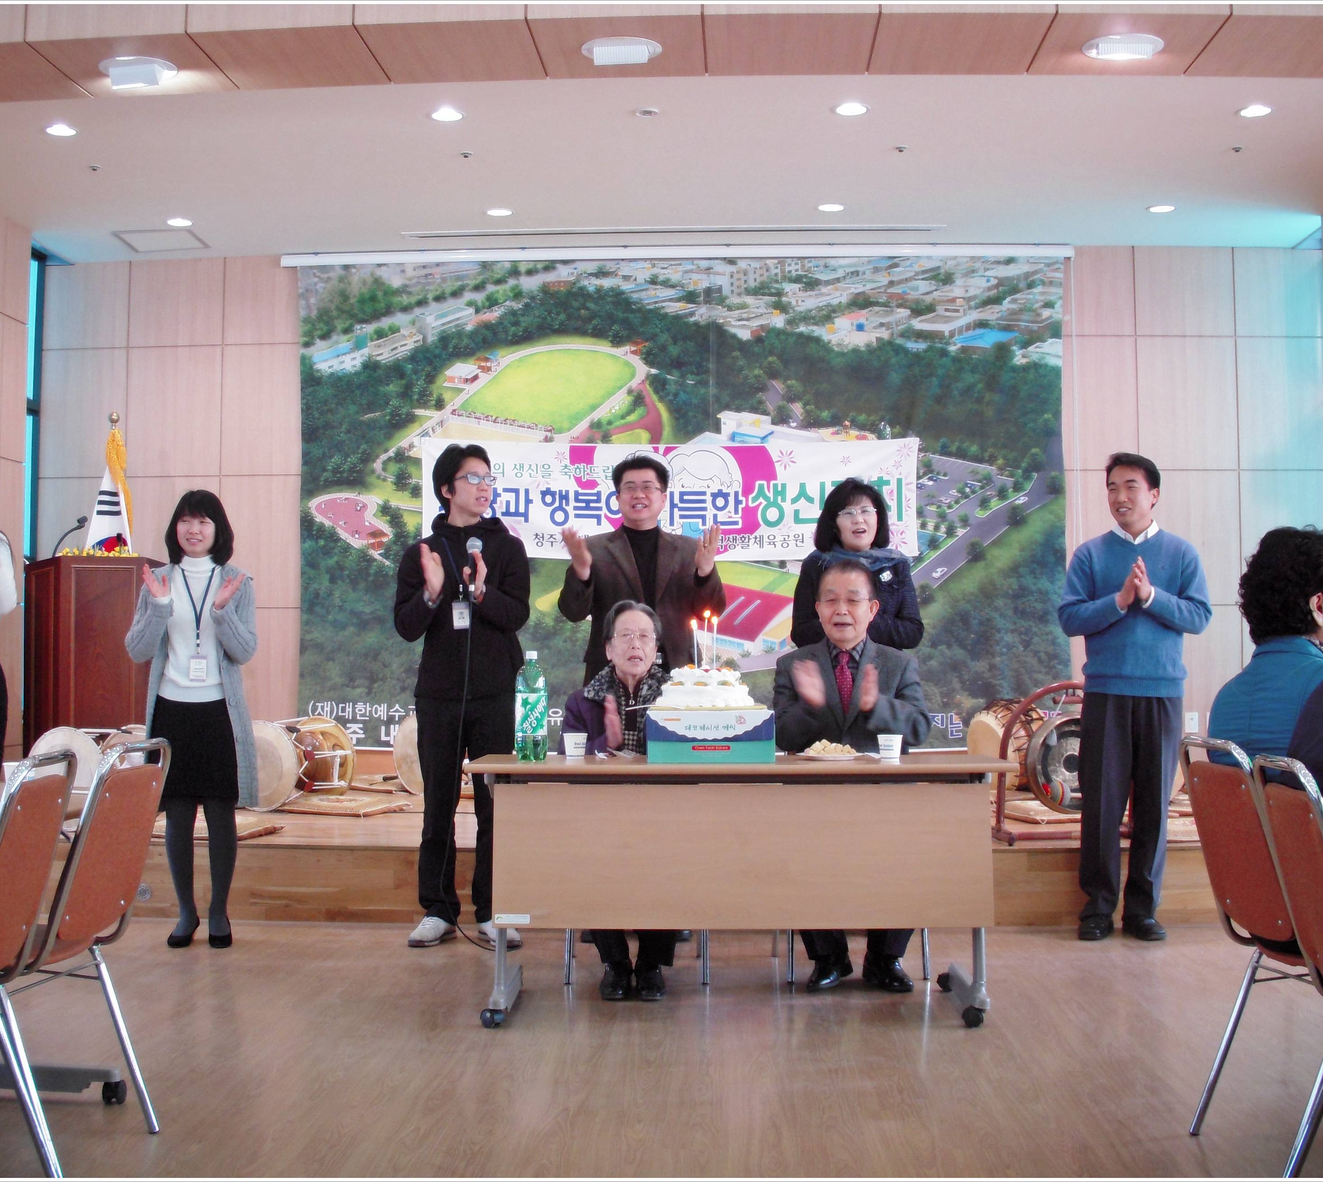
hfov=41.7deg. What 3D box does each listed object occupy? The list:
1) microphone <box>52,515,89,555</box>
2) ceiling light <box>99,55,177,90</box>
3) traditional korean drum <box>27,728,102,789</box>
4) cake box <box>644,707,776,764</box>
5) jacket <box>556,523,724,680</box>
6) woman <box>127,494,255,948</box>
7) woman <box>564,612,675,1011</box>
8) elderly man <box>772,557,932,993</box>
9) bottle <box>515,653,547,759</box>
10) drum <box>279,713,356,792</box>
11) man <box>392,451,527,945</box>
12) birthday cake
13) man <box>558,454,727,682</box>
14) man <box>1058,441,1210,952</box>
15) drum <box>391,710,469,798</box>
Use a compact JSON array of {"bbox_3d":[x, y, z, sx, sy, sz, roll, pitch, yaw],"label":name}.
[{"bbox_3d":[-2.872,-0.257,8.468,0.200,0.210,0.080,1,-3,-30],"label":"microphone"},{"bbox_3d":[-1.950,-1.932,6.470,0.280,0.085,0.270,0,-2,2],"label":"ceiling light"},{"bbox_3d":[-2.470,0.813,7.723,0.420,0.420,0.620,-1,-3,21],"label":"traditional korean drum"},{"bbox_3d":[0.141,0.403,4.872,0.350,0.142,0.330,0,-2,0],"label":"cake box"},{"bbox_3d":[-0.068,0.042,6.170,0.590,0.540,0.380,0,-2,-3],"label":"jacket"},{"bbox_3d":[-1.650,0.451,6.080,0.465,1.590,0.420,0,-2,-6],"label":"woman"},{"bbox_3d":[-0.111,0.621,5.450,0.420,1.190,0.660,0,-2,-1],"label":"woman"},{"bbox_3d":[0.600,0.555,5.500,0.510,1.320,0.630,0,-2,5],"label":"elderly man"},{"bbox_3d":[-0.365,0.322,4.880,0.094,0.313,0.094,0,-2,0],"label":"bottle"},{"bbox_3d":[-1.820,0.850,8.622,0.420,0.420,0.620,-1,-2,17],"label":"drum"},{"bbox_3d":[-0.690,0.371,6.000,0.475,1.745,0.420,0,-2,-6],"label":"man"},{"bbox_3d":[0.128,0.277,4.970,0.290,0.123,0.290,0,-2,0],"label":"birthday cake"},{"bbox_3d":[-0.072,0.376,6.140,0.590,1.730,0.420,0,-2,0],"label":"man"},{"bbox_3d":[1.698,0.376,6.240,0.540,1.740,0.380,-1,-3,20],"label":"man"},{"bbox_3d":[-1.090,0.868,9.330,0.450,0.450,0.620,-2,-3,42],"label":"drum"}]

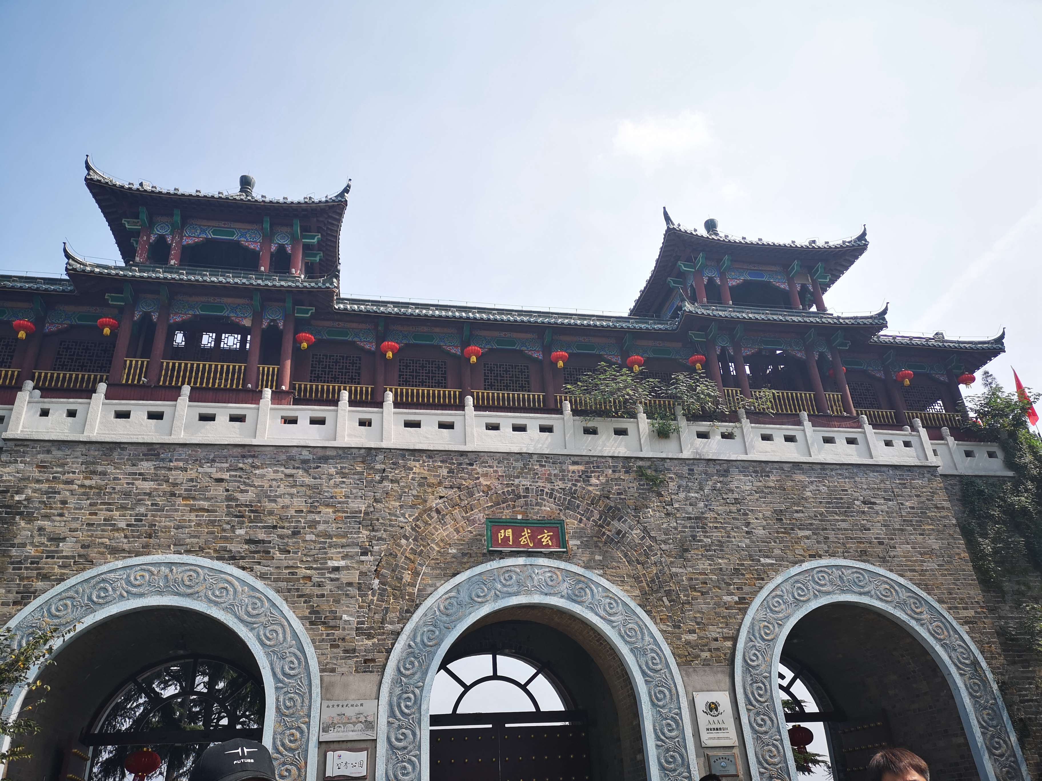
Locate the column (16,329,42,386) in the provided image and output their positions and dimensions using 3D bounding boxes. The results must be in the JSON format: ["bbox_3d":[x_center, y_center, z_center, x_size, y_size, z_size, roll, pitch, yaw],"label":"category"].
[{"bbox_3d":[-12.746,-0.895,21.166,0.265,2.104,0.265,3,-30,-11],"label":"column"}]

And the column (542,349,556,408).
[{"bbox_3d":[0.879,-0.371,25.429,0.278,2.039,0.278,3,-24,-13],"label":"column"}]

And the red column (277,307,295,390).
[{"bbox_3d":[-6.312,-1.127,21.935,0.265,2.615,0.265,3,-30,-11],"label":"red column"}]

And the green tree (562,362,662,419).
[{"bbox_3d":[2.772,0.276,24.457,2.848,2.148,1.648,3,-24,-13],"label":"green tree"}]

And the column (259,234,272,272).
[{"bbox_3d":[-7.330,-3.915,23.294,0.265,1.356,0.265,3,-30,-11],"label":"column"}]

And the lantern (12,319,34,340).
[{"bbox_3d":[-12.707,-1.557,20.780,0.490,0.410,0.490,3,-30,-11],"label":"lantern"}]

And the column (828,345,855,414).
[{"bbox_3d":[10.518,-0.345,26.526,0.299,2.451,0.299,3,-24,-13],"label":"column"}]

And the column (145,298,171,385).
[{"bbox_3d":[-9.476,-1.290,21.330,0.265,2.654,0.265,3,-30,-11],"label":"column"}]

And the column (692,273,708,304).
[{"bbox_3d":[5.986,-3.386,27.072,0.283,1.376,0.283,3,-24,-13],"label":"column"}]

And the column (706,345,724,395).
[{"bbox_3d":[5.834,-0.530,24.274,0.265,2.538,0.265,3,-30,-11],"label":"column"}]

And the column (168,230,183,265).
[{"bbox_3d":[-9.970,-4.111,23.495,0.283,1.315,0.283,3,-24,-13],"label":"column"}]

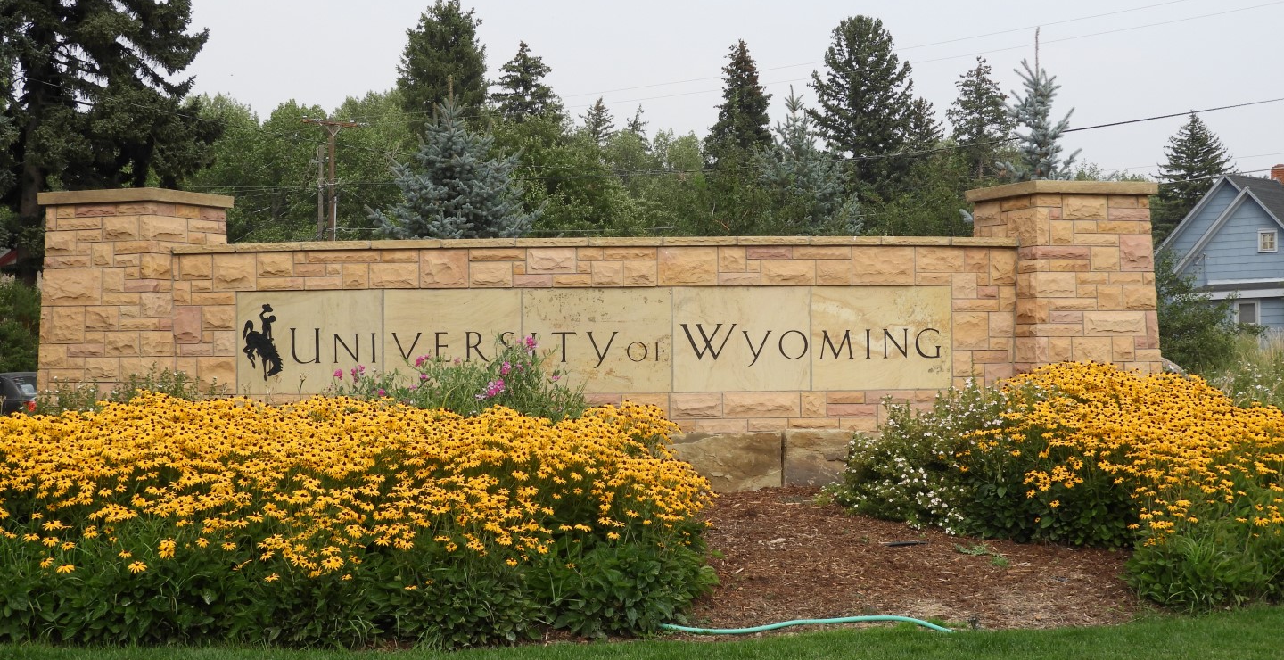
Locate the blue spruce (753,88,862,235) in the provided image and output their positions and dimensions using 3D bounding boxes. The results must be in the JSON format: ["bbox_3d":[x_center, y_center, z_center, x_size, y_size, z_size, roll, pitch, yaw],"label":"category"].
[{"bbox_3d":[3.040,-1.350,40.000,3.700,6.800,3.700,0,0,0],"label":"blue spruce"}]

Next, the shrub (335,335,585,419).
[{"bbox_3d":[-1.420,0.640,15.700,2.000,1.200,1.000,0,0,0],"label":"shrub"}]

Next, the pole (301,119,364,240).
[{"bbox_3d":[-12.290,-2.970,81.000,2.500,10.800,0.400,0,0,-38],"label":"pole"}]

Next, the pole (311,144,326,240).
[{"bbox_3d":[-12.940,-2.500,82.000,0.450,9.900,0.320,0,0,-38],"label":"pole"}]

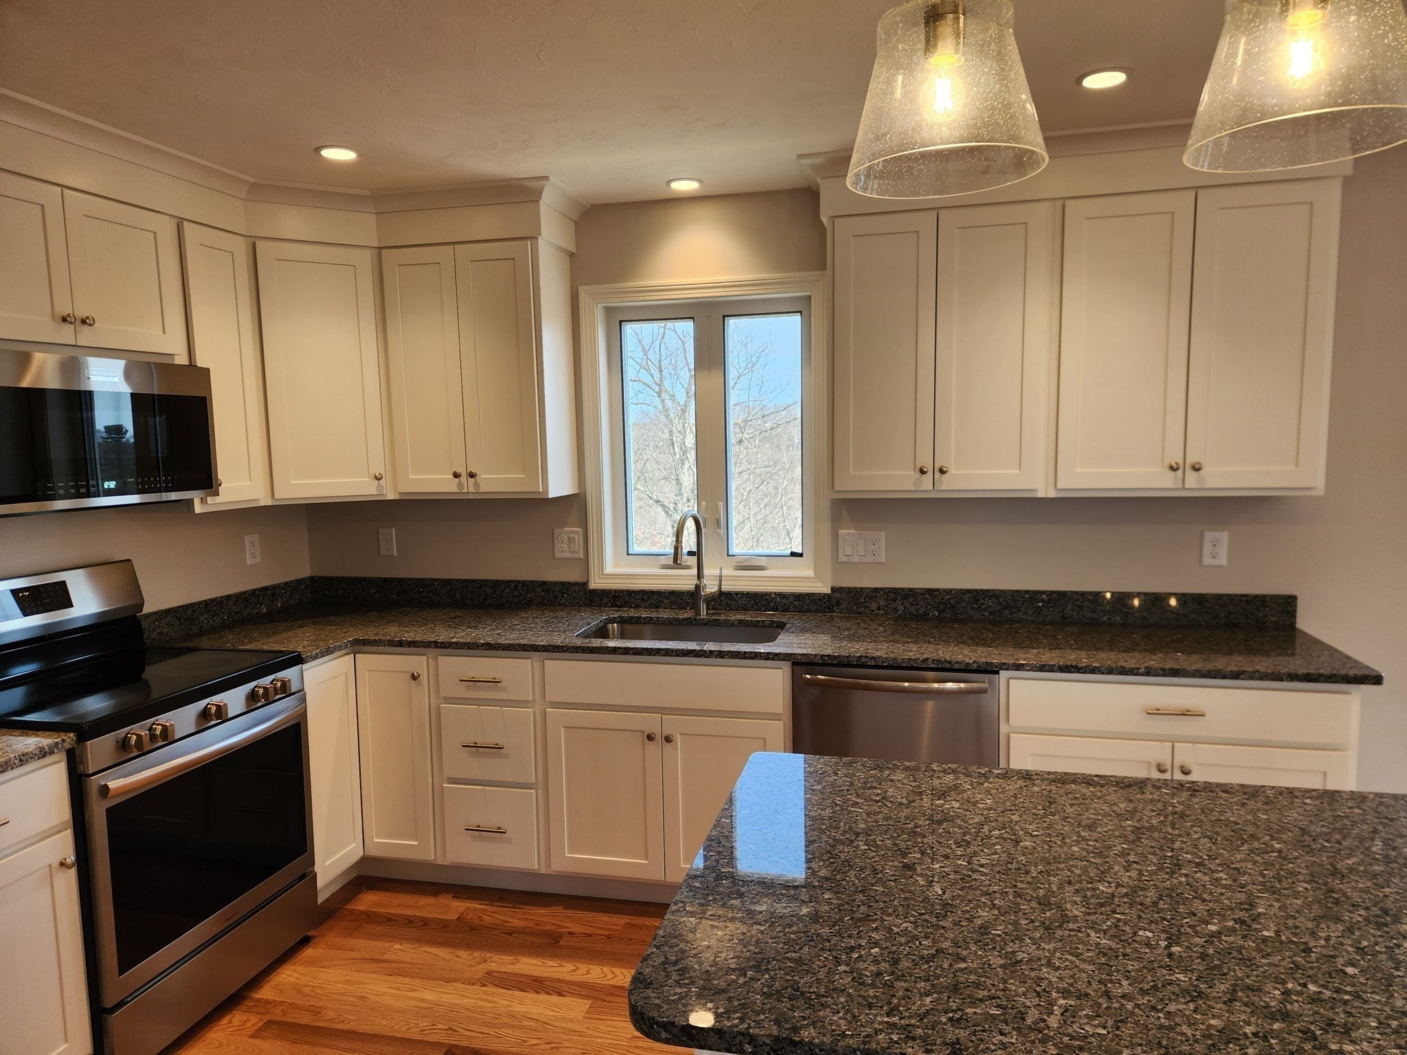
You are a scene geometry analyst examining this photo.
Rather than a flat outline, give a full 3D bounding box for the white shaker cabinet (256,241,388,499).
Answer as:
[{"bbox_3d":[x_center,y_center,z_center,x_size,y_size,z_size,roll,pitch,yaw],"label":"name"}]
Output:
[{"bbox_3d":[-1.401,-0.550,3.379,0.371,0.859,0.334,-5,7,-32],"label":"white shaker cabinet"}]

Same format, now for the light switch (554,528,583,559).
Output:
[{"bbox_3d":[-0.524,0.064,3.602,0.118,0.118,0.014,0,7,13],"label":"light switch"}]

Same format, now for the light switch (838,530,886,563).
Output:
[{"bbox_3d":[0.567,0.071,3.348,0.163,0.115,0.014,0,7,13],"label":"light switch"}]

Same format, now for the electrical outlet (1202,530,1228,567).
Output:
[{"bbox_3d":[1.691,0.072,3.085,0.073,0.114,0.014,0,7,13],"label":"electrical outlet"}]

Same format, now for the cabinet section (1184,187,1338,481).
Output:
[{"bbox_3d":[1.679,-0.570,2.923,0.362,0.876,0.318,0,6,13],"label":"cabinet section"}]

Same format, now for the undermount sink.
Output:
[{"bbox_3d":[-0.063,0.478,3.219,0.699,0.221,0.392,0,6,13],"label":"undermount sink"}]

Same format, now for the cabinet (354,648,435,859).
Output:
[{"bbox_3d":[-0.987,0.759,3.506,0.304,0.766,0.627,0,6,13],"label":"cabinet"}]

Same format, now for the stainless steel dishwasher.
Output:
[{"bbox_3d":[0.636,0.808,3.095,0.599,0.842,0.599,0,7,13],"label":"stainless steel dishwasher"}]

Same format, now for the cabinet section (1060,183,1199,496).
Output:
[{"bbox_3d":[1.324,-0.572,3.007,0.368,0.876,0.318,0,6,13],"label":"cabinet section"}]

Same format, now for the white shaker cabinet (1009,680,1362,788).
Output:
[{"bbox_3d":[1.389,0.790,2.943,0.925,0.811,0.627,0,6,13],"label":"white shaker cabinet"}]

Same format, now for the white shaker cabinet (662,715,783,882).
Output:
[{"bbox_3d":[0.124,0.840,3.213,0.390,0.552,0.550,0,7,13],"label":"white shaker cabinet"}]

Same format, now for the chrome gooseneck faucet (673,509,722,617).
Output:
[{"bbox_3d":[-0.019,0.139,3.321,0.114,0.397,0.247,1,6,22],"label":"chrome gooseneck faucet"}]

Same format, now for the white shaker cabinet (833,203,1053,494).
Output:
[{"bbox_3d":[0.774,-0.562,3.102,0.680,0.905,0.329,0,6,13],"label":"white shaker cabinet"}]

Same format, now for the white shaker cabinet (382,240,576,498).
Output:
[{"bbox_3d":[-0.826,-0.569,3.483,0.615,0.905,0.329,0,6,13],"label":"white shaker cabinet"}]

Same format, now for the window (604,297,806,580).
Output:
[{"bbox_3d":[0.019,-0.332,3.502,0.789,1.013,0.088,0,7,13],"label":"window"}]

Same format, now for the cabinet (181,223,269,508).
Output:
[{"bbox_3d":[-1.697,-0.510,3.069,0.329,0.905,0.307,0,6,13],"label":"cabinet"}]

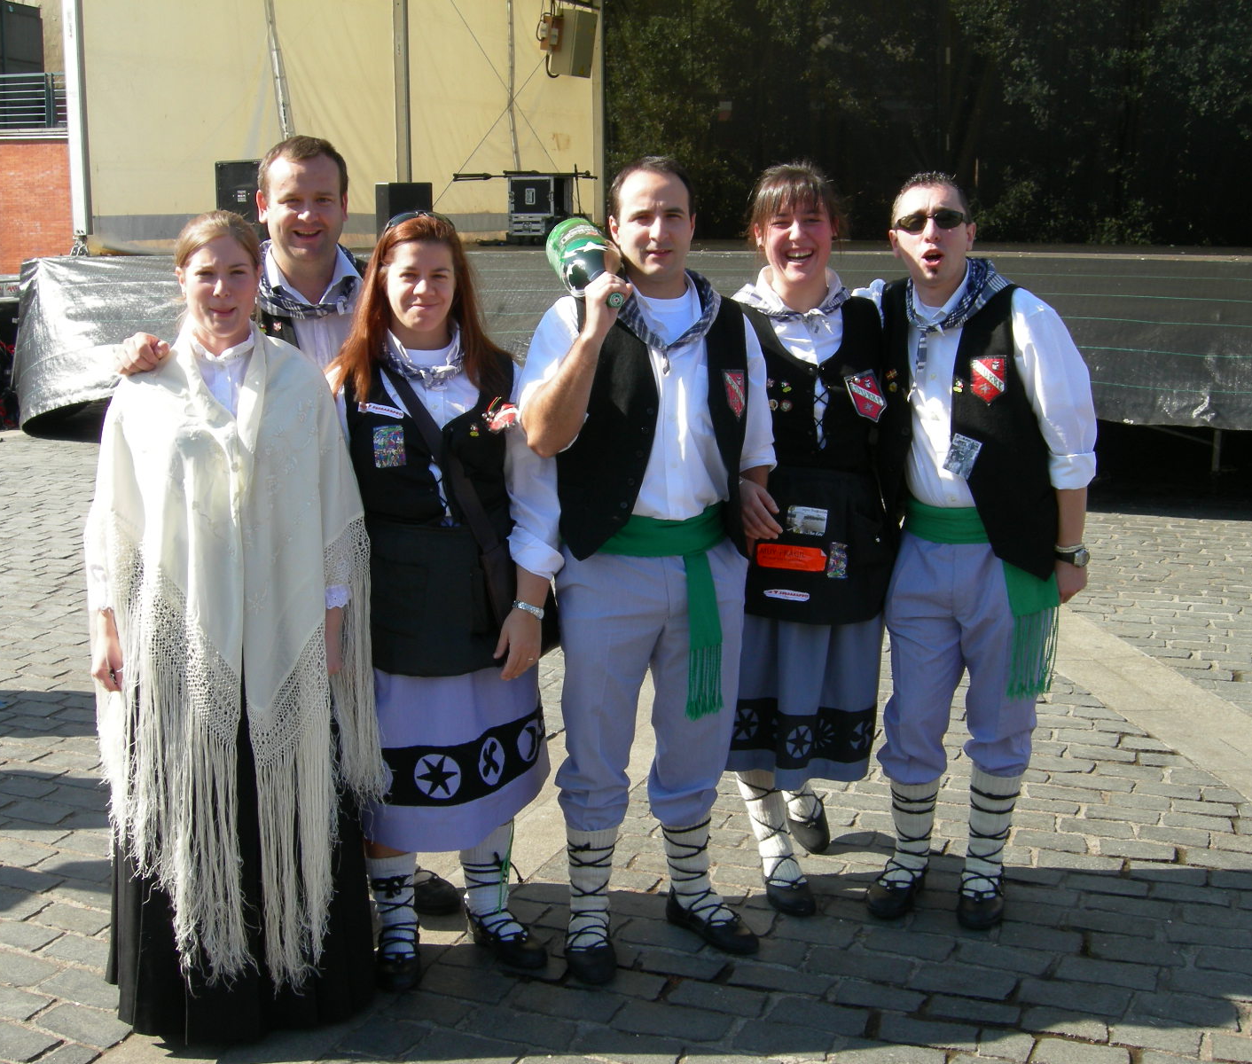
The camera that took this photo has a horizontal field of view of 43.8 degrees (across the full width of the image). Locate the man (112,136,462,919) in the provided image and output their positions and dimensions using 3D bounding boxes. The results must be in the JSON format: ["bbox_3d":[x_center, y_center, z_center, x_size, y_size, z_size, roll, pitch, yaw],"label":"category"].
[{"bbox_3d":[-0.748,0.017,3.570,0.720,1.770,0.430,-3,11,-12],"label":"man"}]

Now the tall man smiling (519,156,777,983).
[{"bbox_3d":[0.044,0.076,3.360,0.550,1.720,0.420,-5,12,-23],"label":"tall man smiling"}]

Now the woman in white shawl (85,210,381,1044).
[{"bbox_3d":[-0.781,0.171,3.140,0.570,1.630,0.460,-3,11,-13],"label":"woman in white shawl"}]

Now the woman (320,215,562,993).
[{"bbox_3d":[-0.384,0.146,3.280,0.510,1.620,0.380,-2,11,-10],"label":"woman"}]

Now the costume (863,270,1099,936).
[{"bbox_3d":[0.804,0.141,3.580,0.550,1.500,0.370,4,12,23],"label":"costume"}]

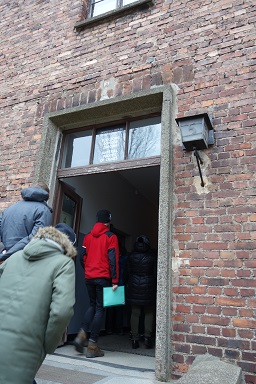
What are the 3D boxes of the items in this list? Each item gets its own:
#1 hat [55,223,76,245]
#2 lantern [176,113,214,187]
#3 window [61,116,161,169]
[{"bbox_3d":[-0.472,0.320,2.220,0.190,0.180,0.220,-2,-35,15],"label":"hat"},{"bbox_3d":[0.657,-0.371,2.840,0.290,0.530,0.541,-5,-21,23],"label":"lantern"},{"bbox_3d":[-0.250,-0.653,4.034,1.560,0.609,0.080,-5,-21,23],"label":"window"}]

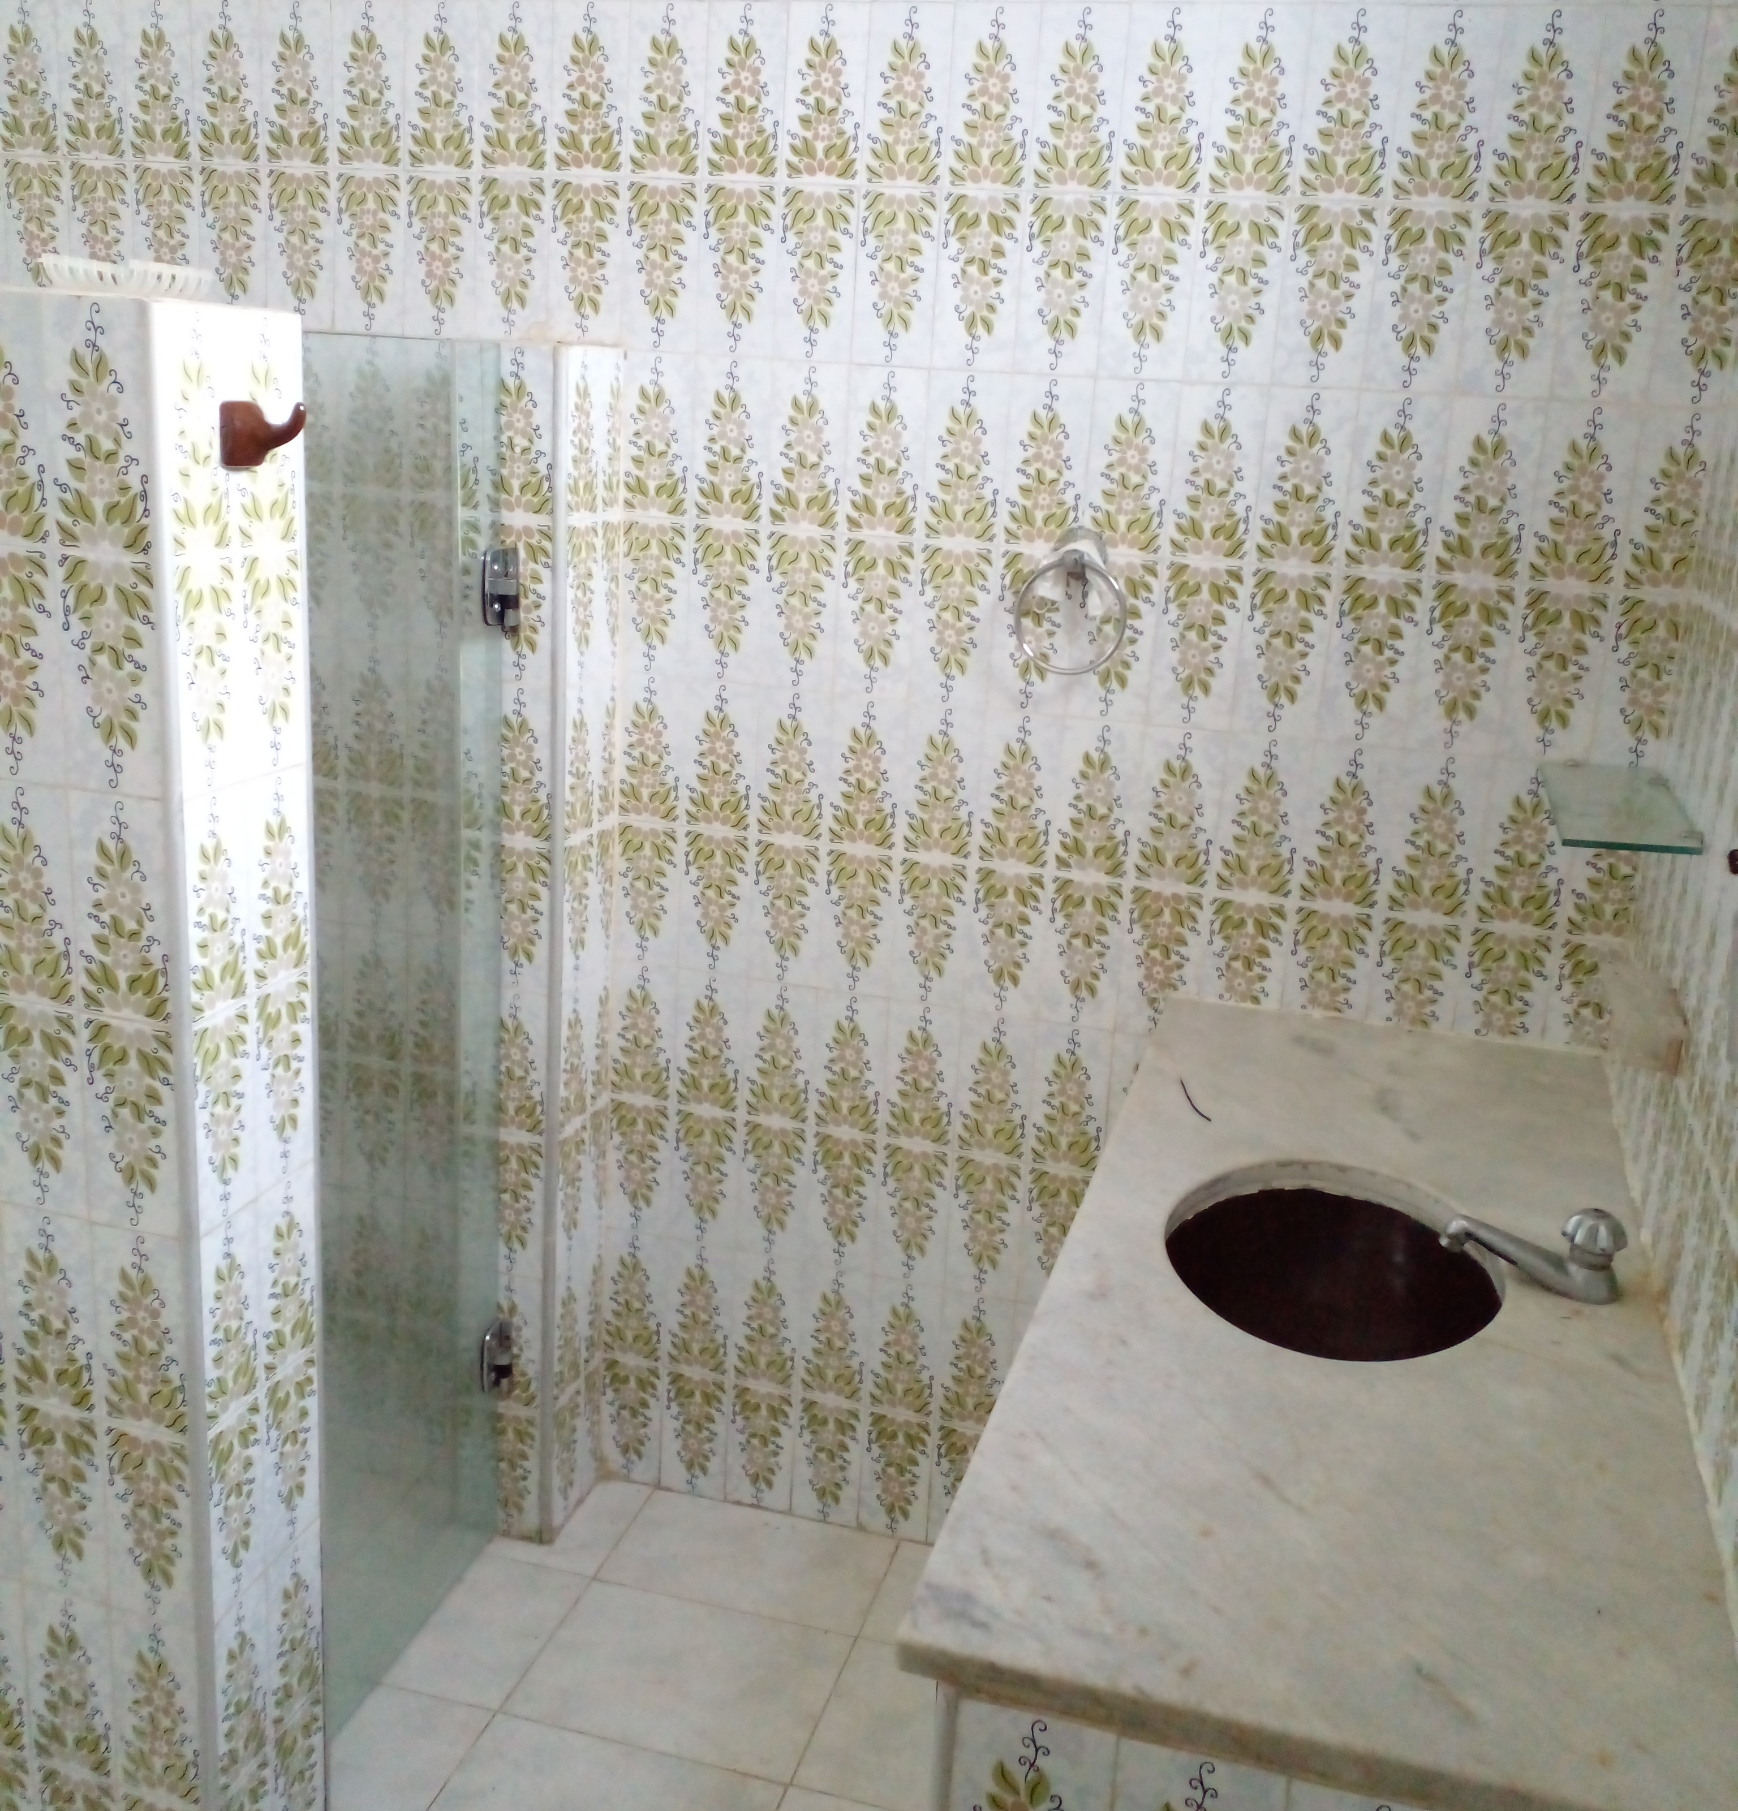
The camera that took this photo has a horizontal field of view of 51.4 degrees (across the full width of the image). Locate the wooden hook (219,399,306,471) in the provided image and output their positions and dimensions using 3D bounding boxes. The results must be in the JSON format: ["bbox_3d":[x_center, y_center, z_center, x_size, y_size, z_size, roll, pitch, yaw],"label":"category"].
[{"bbox_3d":[-0.530,-0.413,1.593,0.067,0.056,0.039,7,16,14],"label":"wooden hook"}]

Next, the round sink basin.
[{"bbox_3d":[0.435,0.410,1.734,0.325,0.149,0.437,7,16,14],"label":"round sink basin"}]

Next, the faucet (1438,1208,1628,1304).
[{"bbox_3d":[0.614,0.309,1.665,0.165,0.082,0.056,7,16,14],"label":"faucet"}]

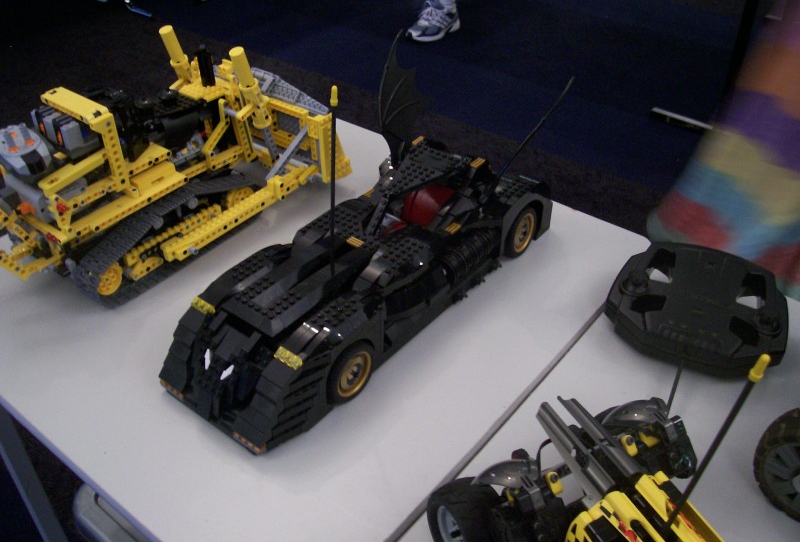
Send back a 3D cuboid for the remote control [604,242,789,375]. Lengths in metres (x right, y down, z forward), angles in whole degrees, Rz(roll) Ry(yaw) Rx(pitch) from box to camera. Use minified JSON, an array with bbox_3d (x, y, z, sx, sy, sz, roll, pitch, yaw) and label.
[{"bbox_3d":[0.291,0.032,0.761,0.163,0.045,0.162,17,40,20],"label":"remote control"}]

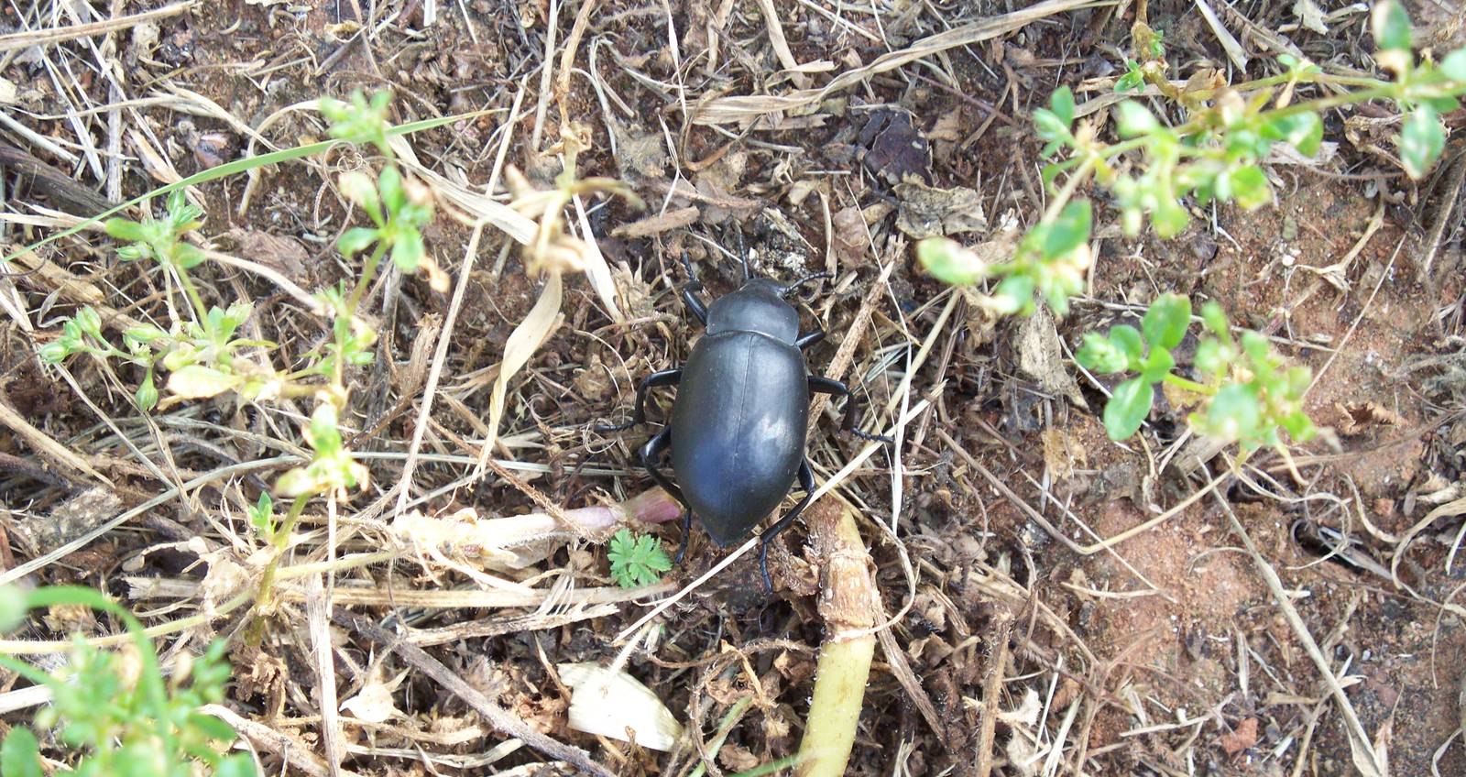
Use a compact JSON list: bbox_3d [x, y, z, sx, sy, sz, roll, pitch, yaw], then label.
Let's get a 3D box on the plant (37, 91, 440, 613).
[{"bbox_3d":[-0.045,-0.003,0.309,0.035,0.028,0.045,-3,70,-1],"label":"plant"}]

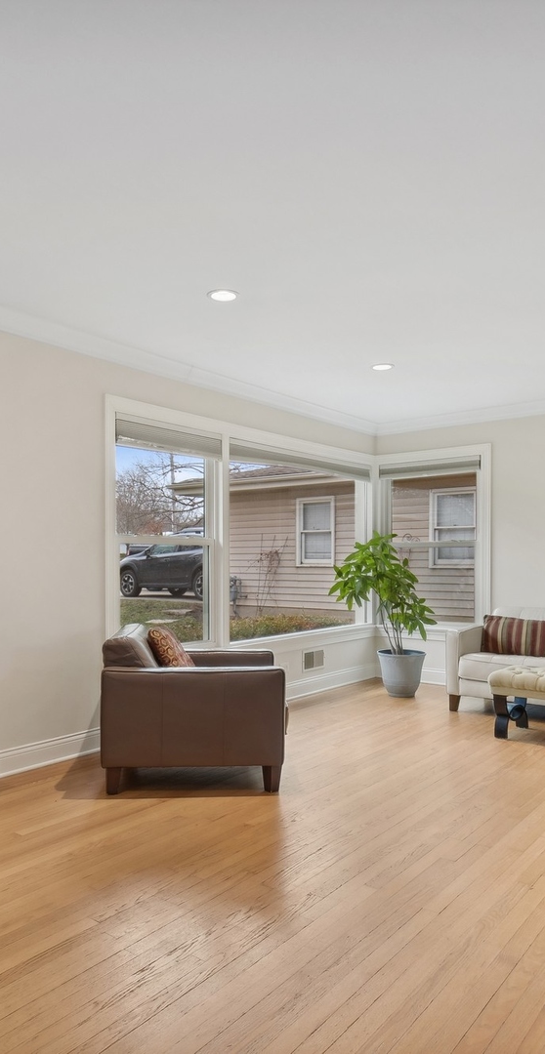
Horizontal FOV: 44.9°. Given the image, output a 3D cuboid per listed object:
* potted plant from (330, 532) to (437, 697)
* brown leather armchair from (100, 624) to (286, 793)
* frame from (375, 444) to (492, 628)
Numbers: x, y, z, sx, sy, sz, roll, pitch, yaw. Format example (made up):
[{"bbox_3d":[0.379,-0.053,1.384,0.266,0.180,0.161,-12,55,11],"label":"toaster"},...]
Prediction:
[{"bbox_3d":[0.967,0.746,5.763,0.880,1.410,0.800,0,-3,0],"label":"potted plant"},{"bbox_3d":[-0.397,0.960,3.718,0.930,0.780,0.840,0,-3,-1],"label":"brown leather armchair"},{"bbox_3d":[1.503,0.113,6.226,1.130,1.680,0.100,-2,-3,35],"label":"frame"}]

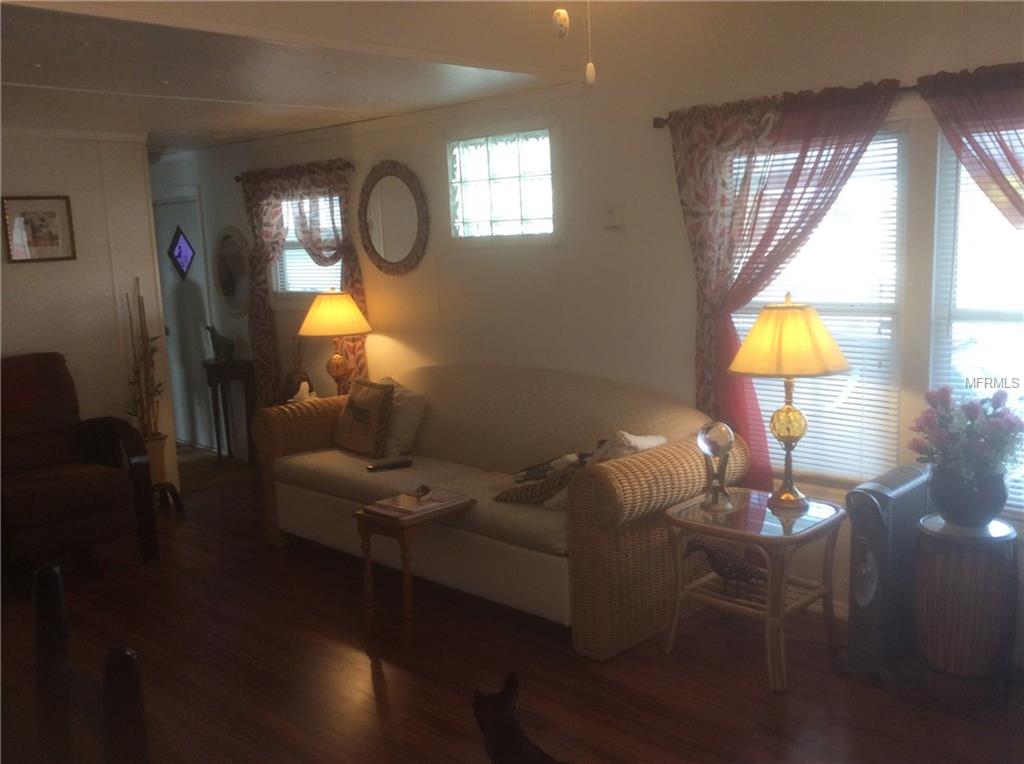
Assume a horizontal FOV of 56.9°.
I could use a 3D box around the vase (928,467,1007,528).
[{"bbox_3d":[1.425,0.352,2.937,0.242,0.184,0.242,6,12,44],"label":"vase"}]

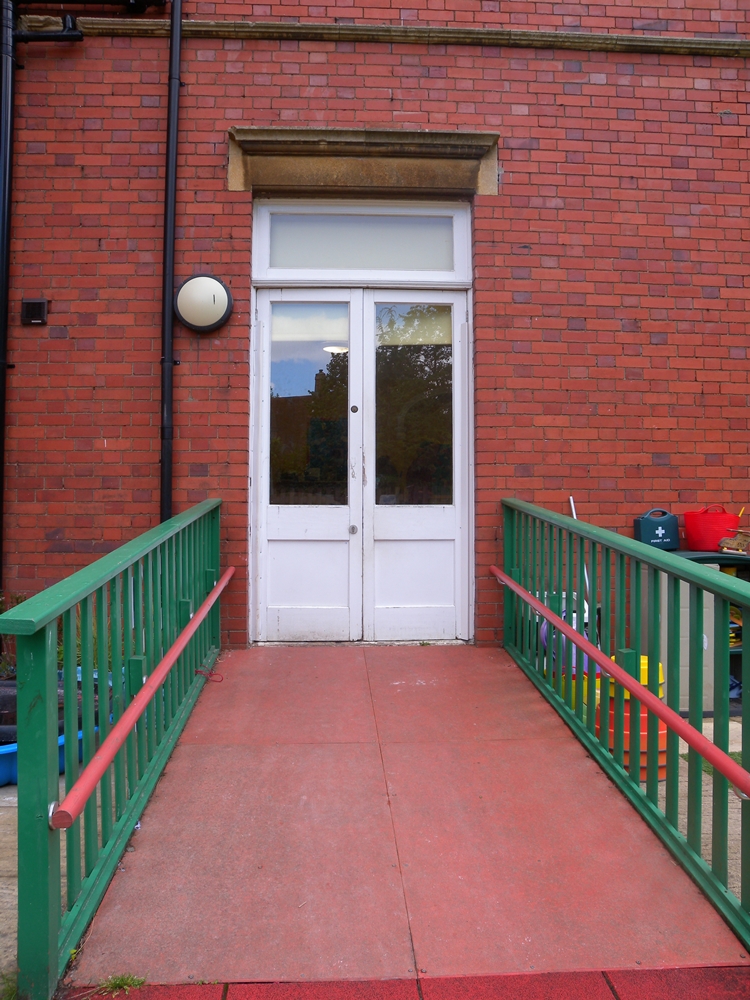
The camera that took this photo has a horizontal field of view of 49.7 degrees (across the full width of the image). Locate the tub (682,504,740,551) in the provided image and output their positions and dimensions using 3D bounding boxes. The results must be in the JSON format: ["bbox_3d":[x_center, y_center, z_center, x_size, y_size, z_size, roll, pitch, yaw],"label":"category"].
[{"bbox_3d":[1.965,0.166,4.720,0.325,0.280,0.325,0,-1,16],"label":"tub"}]

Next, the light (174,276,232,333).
[{"bbox_3d":[-1.009,-1.156,4.765,0.345,0.345,0.110,0,-1,-3],"label":"light"}]

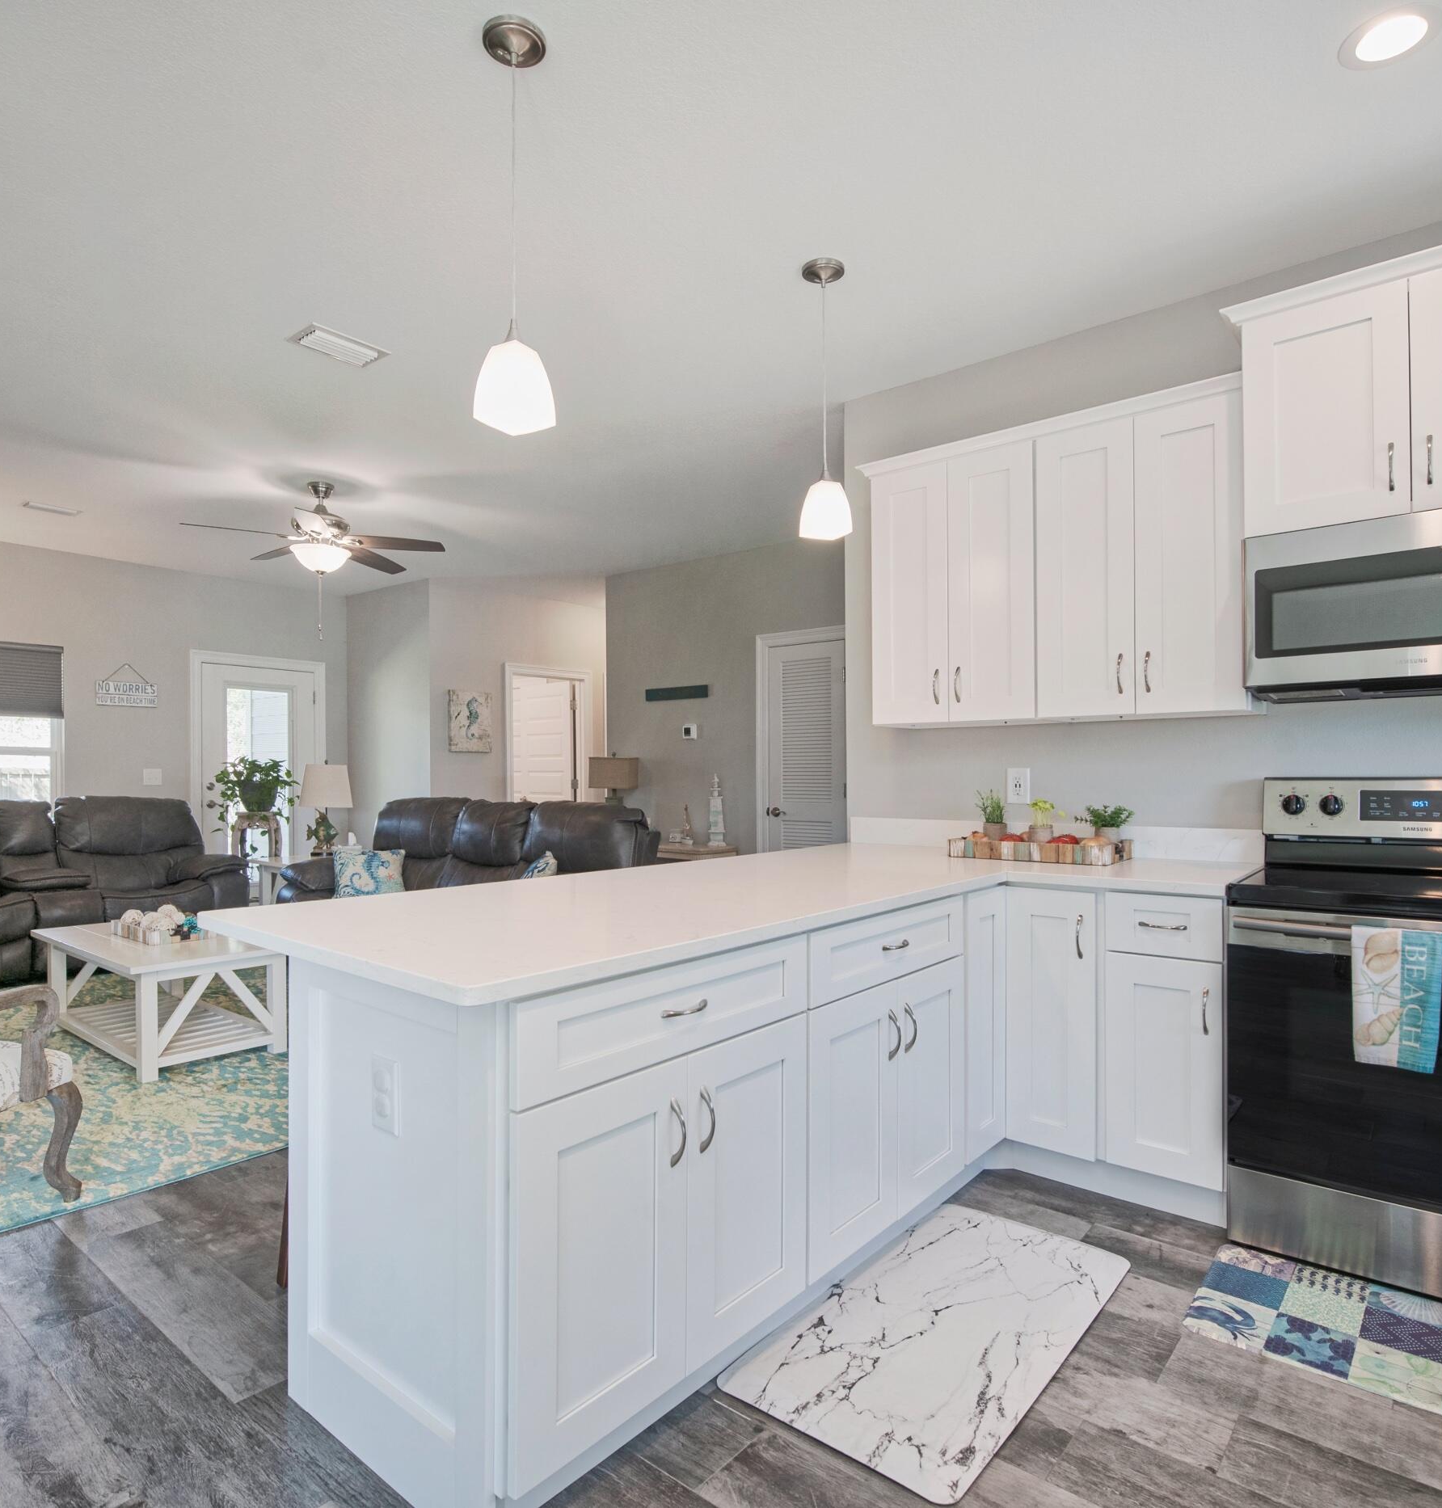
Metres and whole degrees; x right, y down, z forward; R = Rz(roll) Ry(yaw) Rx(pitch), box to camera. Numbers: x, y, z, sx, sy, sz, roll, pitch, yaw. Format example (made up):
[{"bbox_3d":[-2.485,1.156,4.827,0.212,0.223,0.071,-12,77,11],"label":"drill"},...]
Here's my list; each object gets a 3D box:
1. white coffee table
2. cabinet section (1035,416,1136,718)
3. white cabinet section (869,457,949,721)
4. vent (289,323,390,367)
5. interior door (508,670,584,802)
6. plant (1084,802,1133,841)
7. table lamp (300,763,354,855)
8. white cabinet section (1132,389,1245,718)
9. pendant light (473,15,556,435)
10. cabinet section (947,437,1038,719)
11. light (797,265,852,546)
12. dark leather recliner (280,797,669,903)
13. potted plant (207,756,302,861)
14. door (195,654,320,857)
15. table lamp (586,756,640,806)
[{"bbox_3d":[-2.536,1.070,4.018,1.300,0.460,0.670,-1,-2,39],"label":"white coffee table"},{"bbox_3d":[1.254,-0.575,2.913,0.305,0.913,0.322,-1,-2,40],"label":"cabinet section"},{"bbox_3d":[0.786,-0.565,3.306,0.303,0.913,0.322,-1,-2,40],"label":"white cabinet section"},{"bbox_3d":[-1.389,-1.476,3.209,0.200,0.020,0.300,-1,-2,41],"label":"vent"},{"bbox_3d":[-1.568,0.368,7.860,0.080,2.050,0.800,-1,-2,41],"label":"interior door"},{"bbox_3d":[1.290,0.251,2.941,0.150,0.180,0.130,-1,-2,41],"label":"plant"},{"bbox_3d":[-2.756,0.386,6.150,0.375,0.650,0.375,-1,-1,41],"label":"table lamp"},{"bbox_3d":[1.486,-0.579,2.717,0.303,0.913,0.322,-1,-2,40],"label":"white cabinet section"},{"bbox_3d":[-0.432,-1.103,1.821,0.130,0.840,0.130,-1,-2,41],"label":"pendant light"},{"bbox_3d":[1.019,-0.570,3.110,0.307,0.913,0.322,-1,-2,40],"label":"cabinet section"},{"bbox_3d":[0.317,-1.085,2.700,0.136,0.860,0.136,-1,-1,41],"label":"light"},{"bbox_3d":[-1.456,0.812,4.806,2.200,1.040,0.970,-1,-1,41],"label":"dark leather recliner"},{"bbox_3d":[-3.421,0.395,6.450,0.580,0.760,0.600,-1,-1,41],"label":"potted plant"},{"bbox_3d":[-3.749,0.295,7.116,0.120,2.130,1.000,-1,-1,41],"label":"door"},{"bbox_3d":[-0.809,0.312,6.600,0.380,0.600,0.230,-1,-1,41],"label":"table lamp"}]

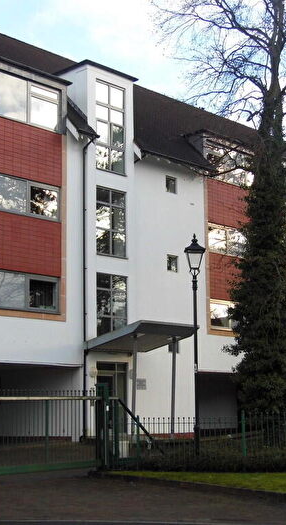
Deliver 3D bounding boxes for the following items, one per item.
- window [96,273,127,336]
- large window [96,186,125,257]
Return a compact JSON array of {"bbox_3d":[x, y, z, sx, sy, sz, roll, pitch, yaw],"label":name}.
[{"bbox_3d":[-0.995,1.462,26.558,0.120,2.136,1.370,-10,-13,43],"label":"window"},{"bbox_3d":[-1.030,-1.239,27.015,0.120,2.157,1.360,-10,-13,43],"label":"large window"}]

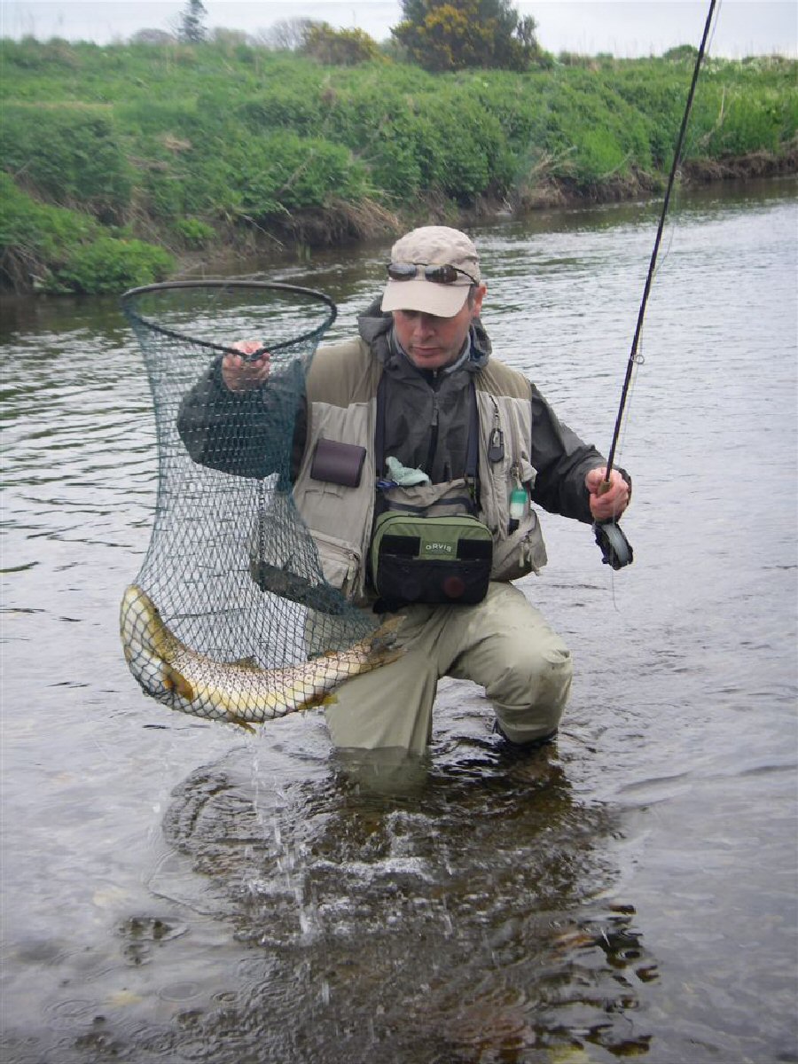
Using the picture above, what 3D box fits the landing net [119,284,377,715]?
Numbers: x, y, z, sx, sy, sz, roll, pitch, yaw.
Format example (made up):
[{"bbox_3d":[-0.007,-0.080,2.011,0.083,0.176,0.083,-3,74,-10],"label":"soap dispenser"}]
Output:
[{"bbox_3d":[-0.250,-0.091,3.242,0.410,0.700,0.430,0,13,0],"label":"landing net"}]

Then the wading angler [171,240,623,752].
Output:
[{"bbox_3d":[0.010,-0.016,3.608,0.820,1.080,0.780,-2,13,-8],"label":"wading angler"}]

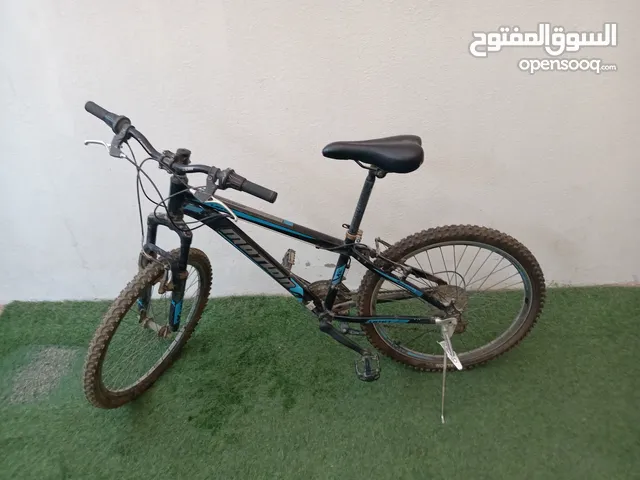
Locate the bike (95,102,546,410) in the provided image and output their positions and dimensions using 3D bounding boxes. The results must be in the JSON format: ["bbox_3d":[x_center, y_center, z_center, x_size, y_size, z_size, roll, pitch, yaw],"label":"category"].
[{"bbox_3d":[-0.022,0.074,1.481,1.523,1.058,0.592,-3,27,7],"label":"bike"}]

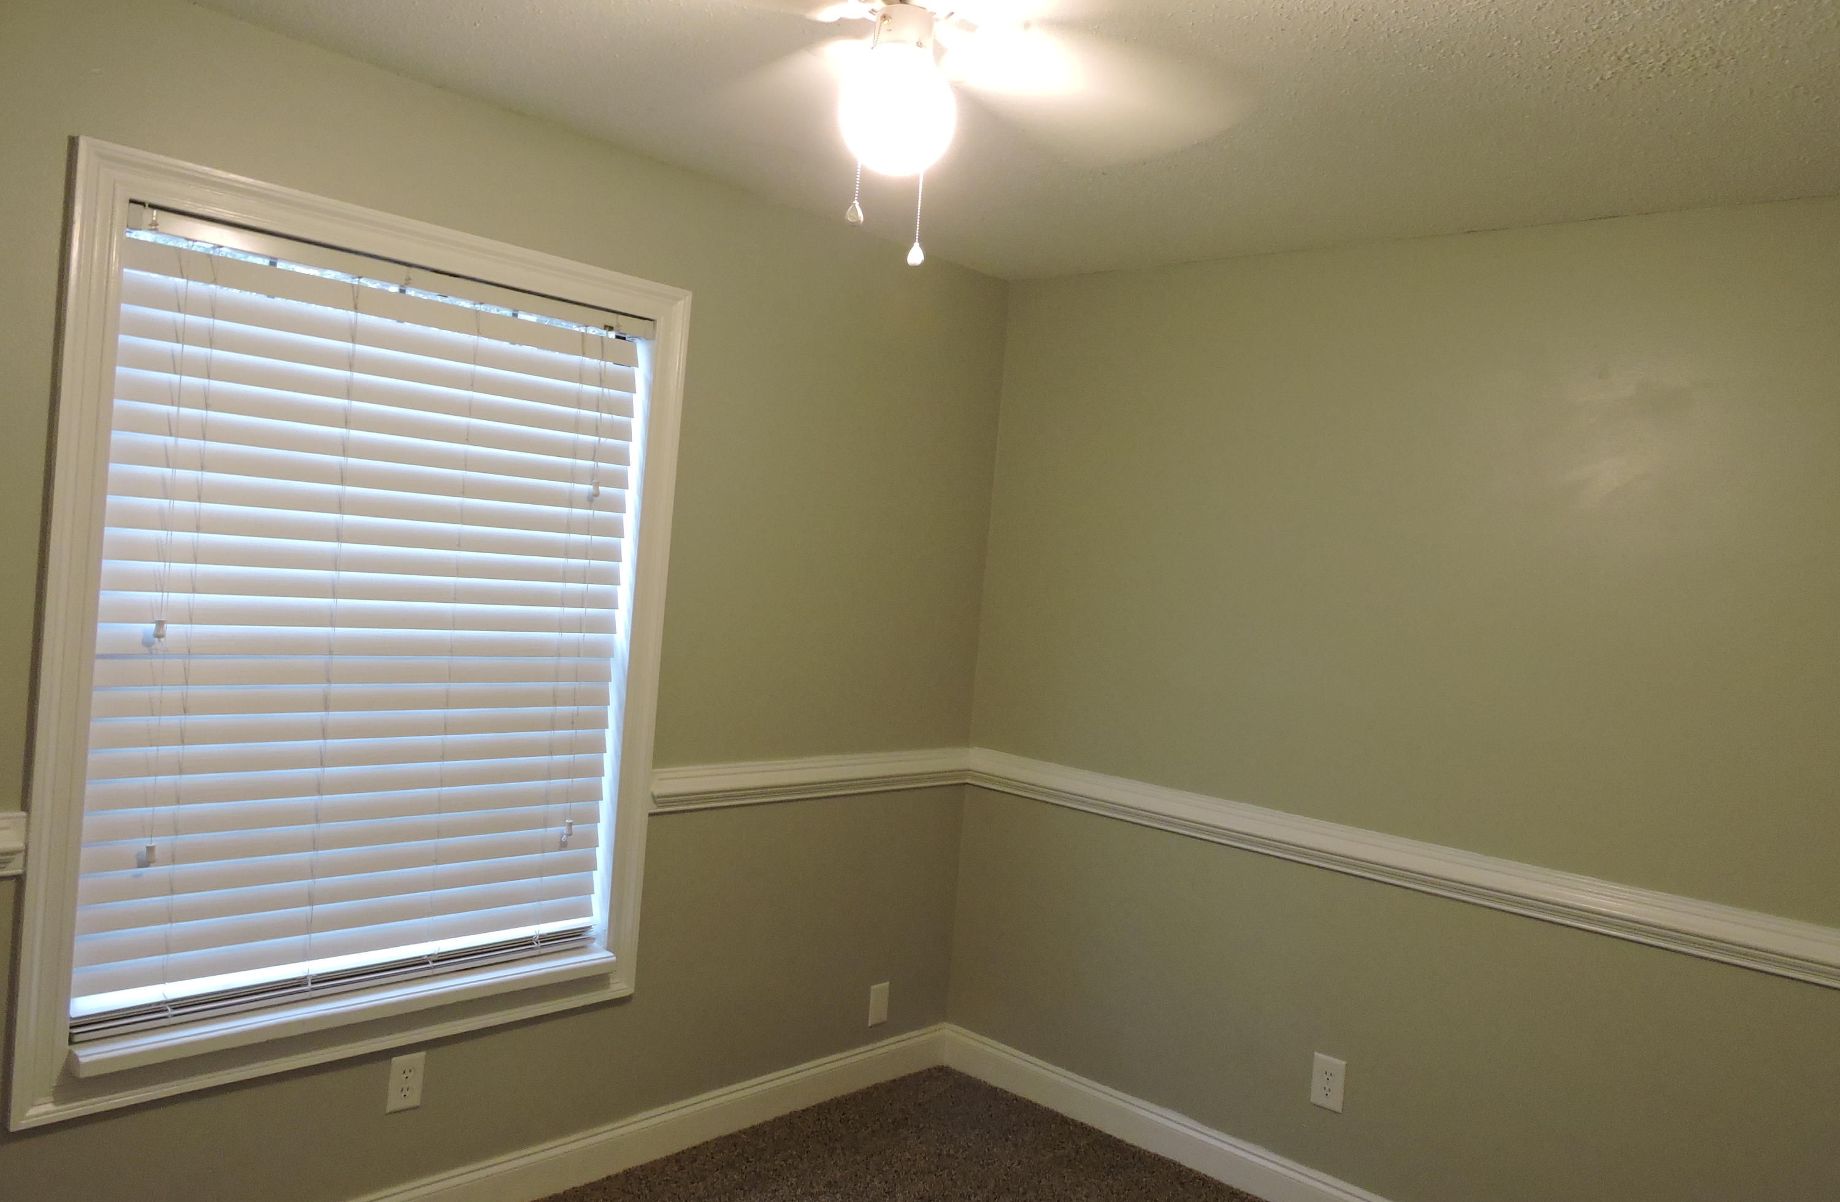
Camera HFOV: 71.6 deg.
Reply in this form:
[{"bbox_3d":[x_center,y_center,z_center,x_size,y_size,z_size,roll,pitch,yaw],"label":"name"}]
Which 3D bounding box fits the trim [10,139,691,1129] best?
[{"bbox_3d":[-1.037,0.084,2.596,0.085,1.690,1.250,6,2,43],"label":"trim"}]

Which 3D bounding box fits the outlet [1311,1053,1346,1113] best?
[{"bbox_3d":[0.994,1.175,3.105,0.080,0.122,0.009,6,2,43],"label":"outlet"}]

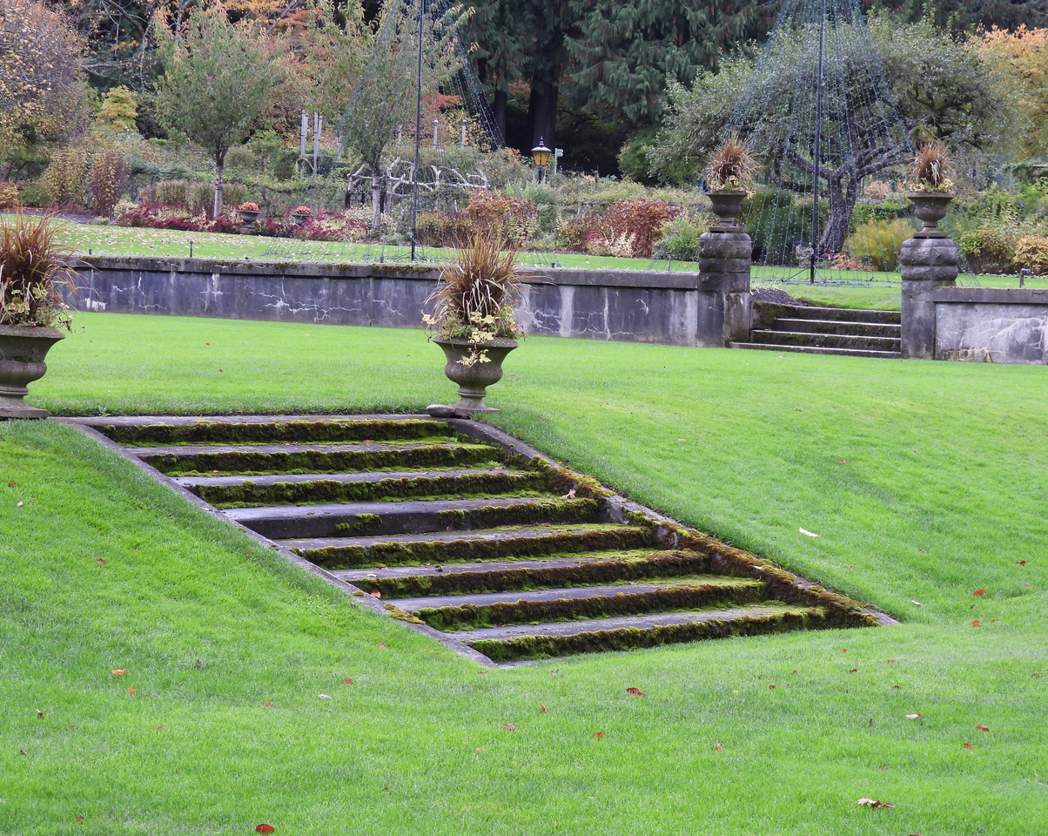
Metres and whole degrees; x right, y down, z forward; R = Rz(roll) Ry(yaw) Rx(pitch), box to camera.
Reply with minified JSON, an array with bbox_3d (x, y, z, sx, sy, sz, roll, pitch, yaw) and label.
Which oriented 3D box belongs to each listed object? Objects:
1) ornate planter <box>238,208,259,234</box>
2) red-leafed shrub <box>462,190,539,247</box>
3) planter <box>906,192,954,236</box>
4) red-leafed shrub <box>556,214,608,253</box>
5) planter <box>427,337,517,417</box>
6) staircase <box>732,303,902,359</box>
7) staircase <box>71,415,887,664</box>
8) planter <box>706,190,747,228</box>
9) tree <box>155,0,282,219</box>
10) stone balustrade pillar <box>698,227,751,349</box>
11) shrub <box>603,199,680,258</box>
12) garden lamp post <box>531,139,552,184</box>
[{"bbox_3d":[-6.517,-4.640,61.008,0.532,0.578,0.532,2,3,0],"label":"ornate planter"},{"bbox_3d":[-0.483,-4.017,52.000,1.400,1.200,1.550,-1,4,-41],"label":"red-leafed shrub"},{"bbox_3d":[5.519,-2.748,34.900,0.630,0.610,0.630,1,3,0],"label":"planter"},{"bbox_3d":[1.147,-3.647,51.004,1.034,0.759,0.800,2,3,0],"label":"red-leafed shrub"},{"bbox_3d":[-0.372,-0.313,19.500,0.650,0.610,0.650,1,3,0],"label":"planter"},{"bbox_3d":[4.371,-1.130,34.192,2.919,0.603,1.597,5,4,45],"label":"staircase"},{"bbox_3d":[-0.293,0.603,15.152,3.703,0.989,3.346,5,4,45],"label":"staircase"},{"bbox_3d":[2.696,-2.760,34.300,0.560,0.550,0.560,1,4,0],"label":"planter"},{"bbox_3d":[-7.773,-7.750,65.600,3.149,5.455,3.060,2,3,0],"label":"tree"},{"bbox_3d":[2.728,-1.731,34.877,0.512,1.542,0.512,5,4,45],"label":"stone balustrade pillar"},{"bbox_3d":[2.279,-3.672,49.938,1.486,1.165,1.200,2,3,0],"label":"shrub"},{"bbox_3d":[0.430,-5.523,62.000,0.480,2.450,0.480,-1,4,-41],"label":"garden lamp post"}]

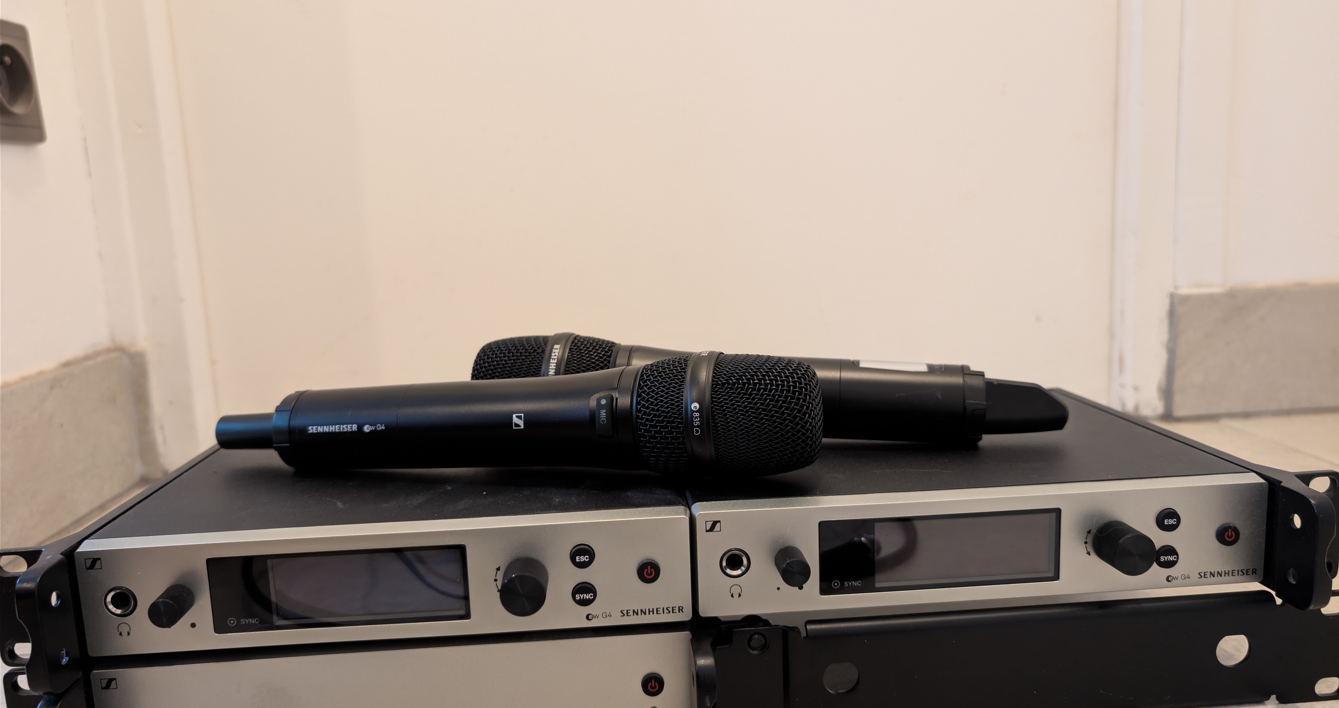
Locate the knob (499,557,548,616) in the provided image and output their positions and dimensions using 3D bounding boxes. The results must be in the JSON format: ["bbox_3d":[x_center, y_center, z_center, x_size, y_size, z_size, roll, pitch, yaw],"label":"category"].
[{"bbox_3d":[-0.049,0.079,0.313,0.015,0.015,0.015,-3,8,-3],"label":"knob"}]

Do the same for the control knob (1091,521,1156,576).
[{"bbox_3d":[0.159,0.068,0.325,0.015,0.015,0.015,-3,8,-3],"label":"control knob"}]

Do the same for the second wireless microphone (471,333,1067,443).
[{"bbox_3d":[0.039,0.019,0.408,0.259,0.049,0.049,2,9,11],"label":"second wireless microphone"}]

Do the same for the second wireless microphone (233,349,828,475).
[{"bbox_3d":[-0.069,0.028,0.373,0.259,0.049,0.049,-3,0,15],"label":"second wireless microphone"}]

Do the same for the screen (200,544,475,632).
[{"bbox_3d":[-0.112,0.080,0.318,0.087,0.027,0.004,-3,8,-3],"label":"screen"}]

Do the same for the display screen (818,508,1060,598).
[{"bbox_3d":[0.096,0.070,0.329,0.087,0.027,0.004,-3,8,-3],"label":"display screen"}]

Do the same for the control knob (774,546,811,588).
[{"bbox_3d":[0.042,0.073,0.319,0.010,0.010,0.012,-3,8,-3],"label":"control knob"}]

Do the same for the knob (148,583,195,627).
[{"bbox_3d":[-0.165,0.084,0.308,0.010,0.010,0.012,-3,8,-3],"label":"knob"}]

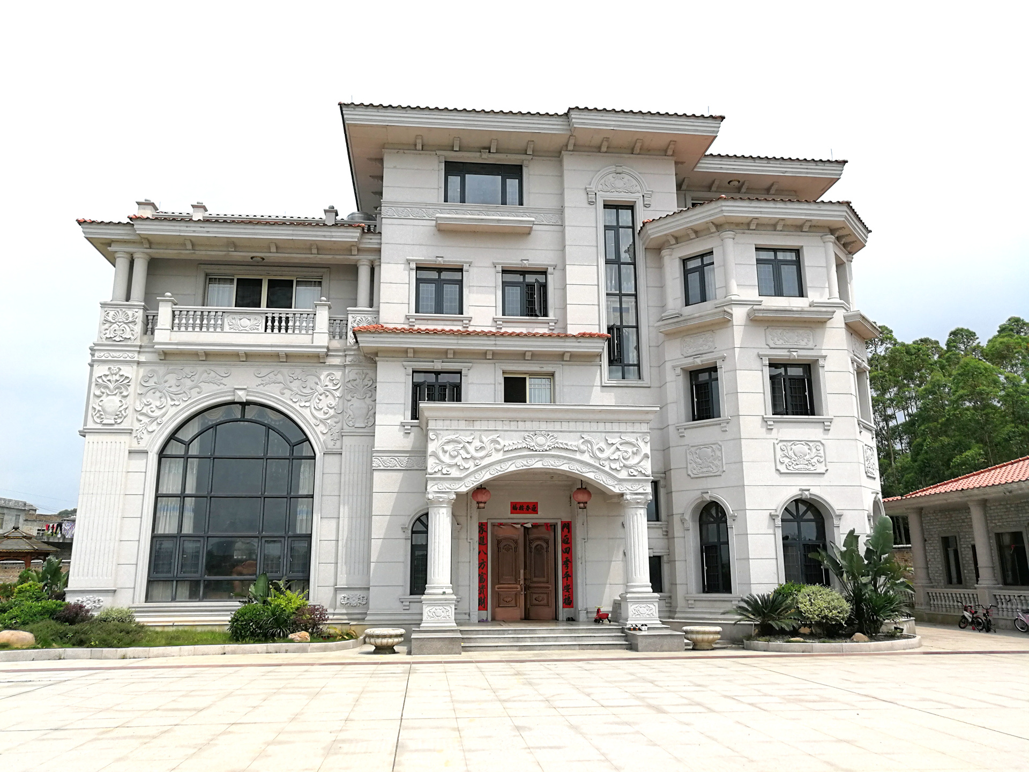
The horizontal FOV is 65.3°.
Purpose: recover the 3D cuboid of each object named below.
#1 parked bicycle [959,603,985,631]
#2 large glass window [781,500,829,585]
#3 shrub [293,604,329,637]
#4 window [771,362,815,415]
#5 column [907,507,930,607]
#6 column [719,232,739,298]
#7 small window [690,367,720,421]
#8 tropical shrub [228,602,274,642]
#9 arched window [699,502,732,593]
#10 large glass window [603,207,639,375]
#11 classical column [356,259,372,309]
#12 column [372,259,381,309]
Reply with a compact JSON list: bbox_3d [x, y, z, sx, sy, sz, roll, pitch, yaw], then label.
[{"bbox_3d":[13.181,6.613,23.231,0.480,0.850,1.120,2,-14,-10],"label":"parked bicycle"},{"bbox_3d":[7.498,4.149,20.954,1.370,2.360,0.160,1,-13,-6],"label":"large glass window"},{"bbox_3d":[-4.833,5.554,19.045,0.900,0.770,0.850,1,-13,-6],"label":"shrub"},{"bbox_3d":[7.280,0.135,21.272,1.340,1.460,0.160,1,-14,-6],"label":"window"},{"bbox_3d":[14.006,5.928,27.768,0.550,3.360,0.550,1,-13,-6],"label":"column"},{"bbox_3d":[5.763,-3.262,21.533,0.410,1.960,0.410,1,-13,-6],"label":"column"},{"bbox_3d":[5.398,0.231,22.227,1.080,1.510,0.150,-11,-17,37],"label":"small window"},{"bbox_3d":[-5.873,5.260,17.897,1.000,0.830,0.980,1,-14,-6],"label":"tropical shrub"},{"bbox_3d":[5.224,4.174,20.825,1.060,2.330,0.150,-11,-17,38],"label":"arched window"},{"bbox_3d":[3.183,-2.845,24.107,1.020,5.620,0.150,1,-13,-6],"label":"large glass window"},{"bbox_3d":[-4.406,-2.916,23.416,0.420,1.500,0.420,1,-14,-6],"label":"classical column"},{"bbox_3d":[-3.969,-2.993,23.659,0.420,1.620,0.420,1,-13,-6],"label":"column"}]

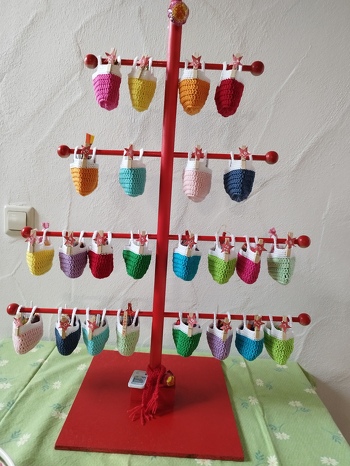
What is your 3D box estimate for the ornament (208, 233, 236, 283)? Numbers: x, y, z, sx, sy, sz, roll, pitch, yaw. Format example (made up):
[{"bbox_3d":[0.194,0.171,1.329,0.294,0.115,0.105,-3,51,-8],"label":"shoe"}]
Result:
[{"bbox_3d":[0.100,0.055,0.709,0.058,0.110,0.052,1,11,-8],"label":"ornament"}]

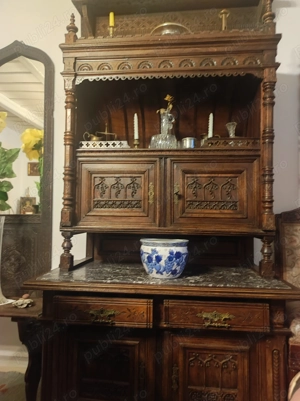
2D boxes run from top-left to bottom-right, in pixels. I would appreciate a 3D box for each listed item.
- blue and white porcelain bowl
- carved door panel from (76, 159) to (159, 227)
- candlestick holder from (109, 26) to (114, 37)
[{"bbox_3d":[0.082,0.317,1.610,0.269,0.194,0.269,1,-1,0],"label":"blue and white porcelain bowl"},{"bbox_3d":[-0.190,-0.050,1.739,0.501,0.416,0.030,0,-1,5],"label":"carved door panel"},{"bbox_3d":[-0.236,-1.026,1.773,0.042,0.090,0.042,0,-1,5],"label":"candlestick holder"}]

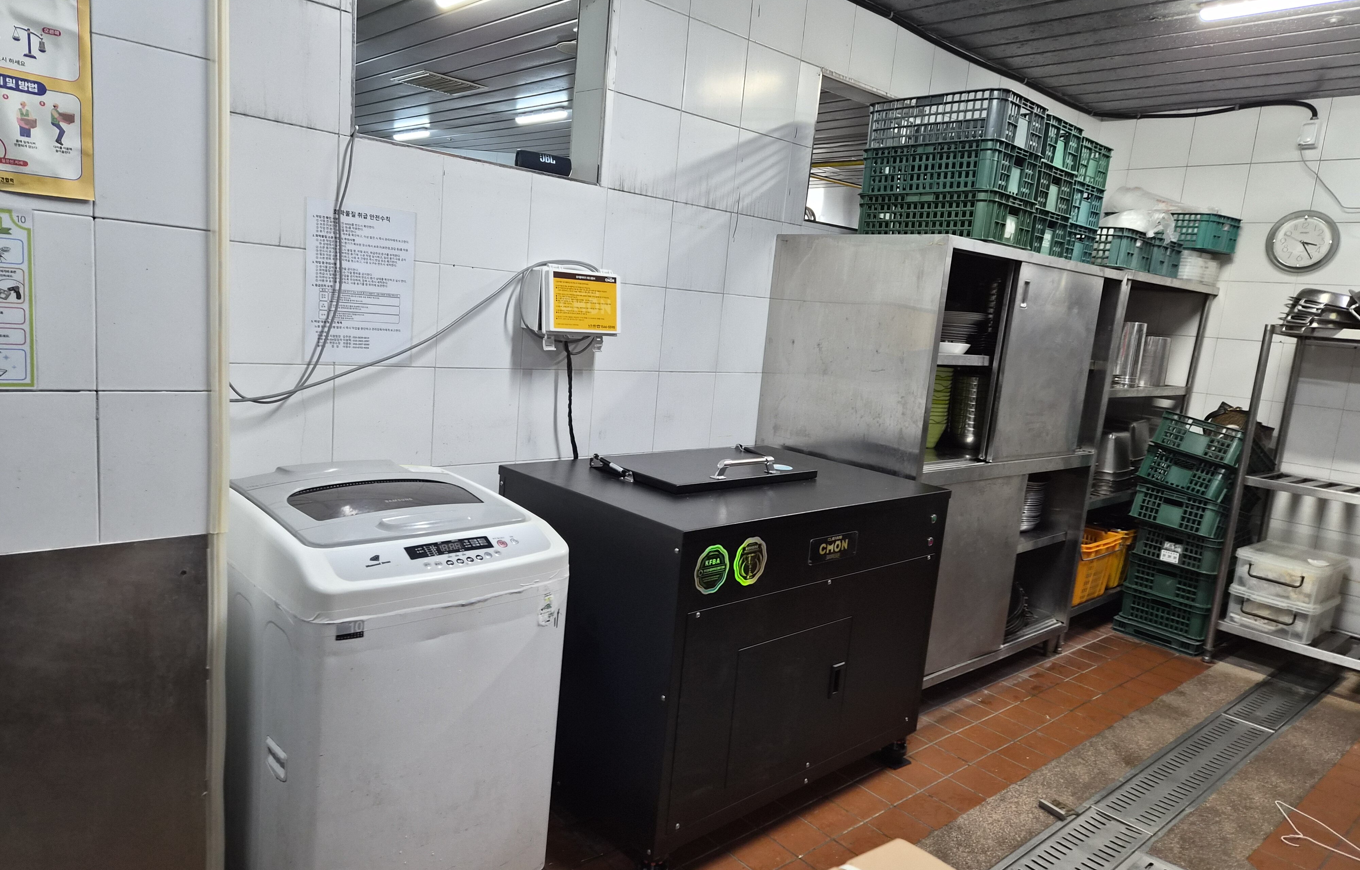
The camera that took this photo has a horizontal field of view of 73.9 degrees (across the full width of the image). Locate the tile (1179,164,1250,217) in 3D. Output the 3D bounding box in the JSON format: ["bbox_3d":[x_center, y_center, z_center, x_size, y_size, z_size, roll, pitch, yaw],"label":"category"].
[{"bbox_3d":[2.796,-1.258,4.740,0.010,0.296,0.293,-3,11,-43],"label":"tile"}]

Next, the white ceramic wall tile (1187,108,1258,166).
[{"bbox_3d":[2.916,-1.603,4.843,0.010,0.302,0.297,-3,11,-43],"label":"white ceramic wall tile"}]

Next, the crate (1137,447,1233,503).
[{"bbox_3d":[2.663,0.172,4.629,0.540,0.180,0.385,-3,18,-43],"label":"crate"}]

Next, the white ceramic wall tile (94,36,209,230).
[{"bbox_3d":[-0.954,-0.536,1.647,0.187,0.302,0.010,-3,11,-43],"label":"white ceramic wall tile"}]

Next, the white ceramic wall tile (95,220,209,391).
[{"bbox_3d":[-0.961,-0.230,1.653,0.185,0.300,0.010,-3,12,-43],"label":"white ceramic wall tile"}]

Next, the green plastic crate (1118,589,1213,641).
[{"bbox_3d":[2.632,0.887,4.750,0.540,0.175,0.390,-3,12,-44],"label":"green plastic crate"}]

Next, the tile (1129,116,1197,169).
[{"bbox_3d":[2.623,-1.589,4.911,0.010,0.281,0.293,-3,11,-43],"label":"tile"}]

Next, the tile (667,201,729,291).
[{"bbox_3d":[0.070,-0.679,3.296,0.293,0.300,0.010,-3,11,-43],"label":"tile"}]

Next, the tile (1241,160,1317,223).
[{"bbox_3d":[3.060,-1.235,4.613,0.010,0.299,0.299,-3,12,-44],"label":"tile"}]

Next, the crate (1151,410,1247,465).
[{"bbox_3d":[2.637,0.070,4.489,0.372,0.165,0.525,22,3,42],"label":"crate"}]

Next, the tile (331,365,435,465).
[{"bbox_3d":[-0.845,-0.039,2.573,0.299,0.299,0.010,-3,12,-44],"label":"tile"}]

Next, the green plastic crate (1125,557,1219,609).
[{"bbox_3d":[2.635,0.716,4.716,0.530,0.168,0.365,-3,12,-43],"label":"green plastic crate"}]

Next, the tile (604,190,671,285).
[{"bbox_3d":[-0.145,-0.669,3.097,0.293,0.300,0.010,-3,11,-43],"label":"tile"}]

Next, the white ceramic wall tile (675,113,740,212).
[{"bbox_3d":[0.099,-0.985,3.283,0.297,0.302,0.010,-3,11,-43],"label":"white ceramic wall tile"}]

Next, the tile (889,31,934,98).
[{"bbox_3d":[1.041,-1.639,4.044,0.300,0.300,0.010,-3,12,-43],"label":"tile"}]

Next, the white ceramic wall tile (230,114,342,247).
[{"bbox_3d":[-1.009,-0.632,2.293,0.286,0.302,0.010,-3,12,-43],"label":"white ceramic wall tile"}]

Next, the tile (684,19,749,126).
[{"bbox_3d":[0.124,-1.277,3.208,0.293,0.300,0.010,-3,11,-43],"label":"tile"}]

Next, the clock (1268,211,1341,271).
[{"bbox_3d":[3.110,-0.965,4.515,0.045,0.311,0.311,-3,12,-43],"label":"clock"}]

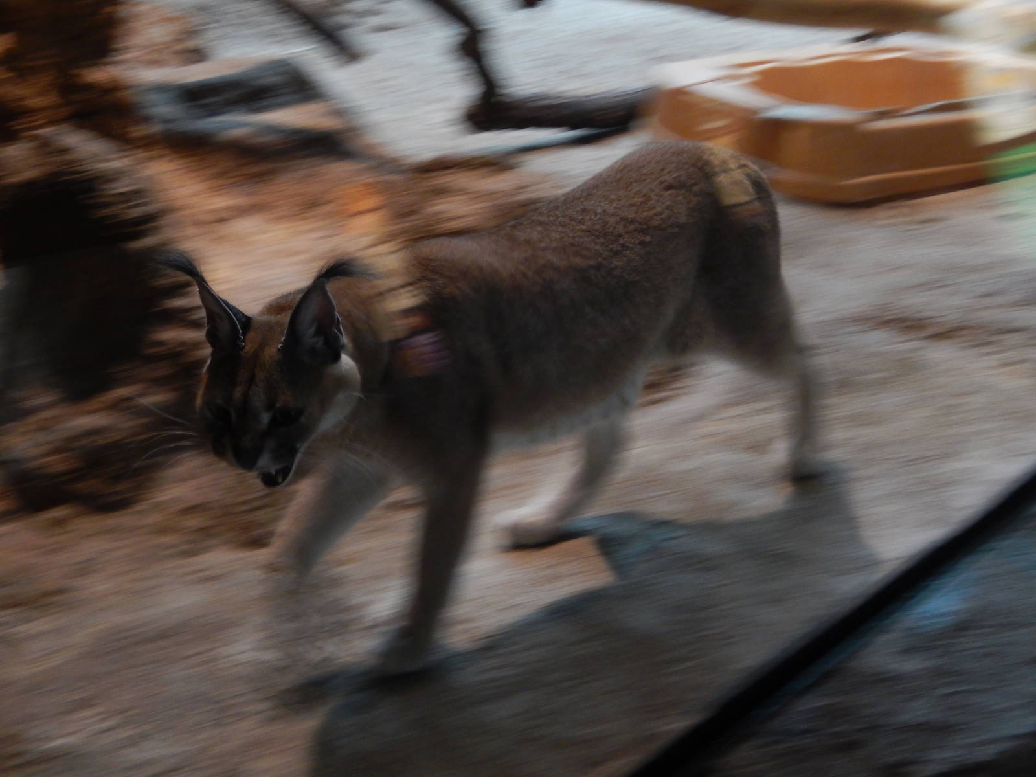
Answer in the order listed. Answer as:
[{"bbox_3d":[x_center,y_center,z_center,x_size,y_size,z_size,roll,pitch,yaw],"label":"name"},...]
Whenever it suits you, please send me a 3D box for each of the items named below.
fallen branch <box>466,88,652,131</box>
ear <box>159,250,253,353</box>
[{"bbox_3d":[0.098,-0.670,4.170,0.460,0.090,0.100,-9,22,-23],"label":"fallen branch"},{"bbox_3d":[-0.267,-0.073,1.490,0.050,0.100,0.042,-15,21,31],"label":"ear"}]

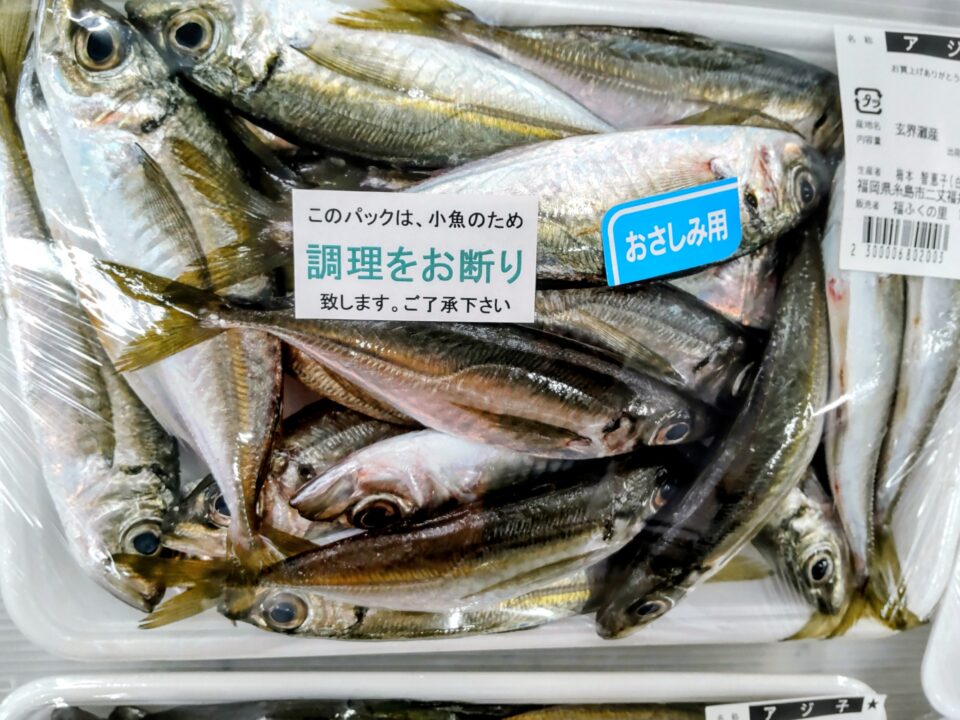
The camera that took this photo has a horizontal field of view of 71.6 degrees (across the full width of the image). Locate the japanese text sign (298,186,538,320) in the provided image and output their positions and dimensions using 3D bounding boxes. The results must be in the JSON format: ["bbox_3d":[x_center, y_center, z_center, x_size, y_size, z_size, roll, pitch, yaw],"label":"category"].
[{"bbox_3d":[-0.019,-0.031,0.197,0.072,0.002,0.038,0,91,-1],"label":"japanese text sign"}]

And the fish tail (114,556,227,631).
[{"bbox_3d":[-0.098,0.073,0.212,0.037,0.008,0.024,-12,83,0],"label":"fish tail"}]

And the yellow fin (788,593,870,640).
[{"bbox_3d":[0.114,0.083,0.217,0.029,0.007,0.015,-29,84,0],"label":"yellow fin"}]

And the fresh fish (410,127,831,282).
[{"bbox_3d":[0.012,-0.048,0.209,0.191,0.026,0.045,-3,102,0],"label":"fresh fish"}]

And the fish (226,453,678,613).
[{"bbox_3d":[-0.019,0.057,0.211,0.161,0.026,0.037,-10,125,0],"label":"fish"}]

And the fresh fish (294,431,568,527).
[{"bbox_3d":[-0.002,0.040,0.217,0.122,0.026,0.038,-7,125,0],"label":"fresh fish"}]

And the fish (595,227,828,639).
[{"bbox_3d":[0.082,0.020,0.211,0.032,0.036,0.138,24,90,45],"label":"fish"}]

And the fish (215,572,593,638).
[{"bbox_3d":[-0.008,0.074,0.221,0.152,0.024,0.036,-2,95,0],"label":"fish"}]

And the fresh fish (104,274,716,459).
[{"bbox_3d":[-0.021,0.005,0.207,0.185,0.026,0.041,10,120,0],"label":"fresh fish"}]

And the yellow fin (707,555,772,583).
[{"bbox_3d":[0.085,0.069,0.220,0.022,0.005,0.009,6,83,0],"label":"yellow fin"}]

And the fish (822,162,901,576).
[{"bbox_3d":[0.120,0.001,0.213,0.036,0.026,0.143,-3,90,-45],"label":"fish"}]

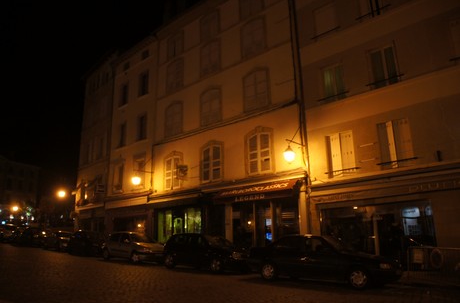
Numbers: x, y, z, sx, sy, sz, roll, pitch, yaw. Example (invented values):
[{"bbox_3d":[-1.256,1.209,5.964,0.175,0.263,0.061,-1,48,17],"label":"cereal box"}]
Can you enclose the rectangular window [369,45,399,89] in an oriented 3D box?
[{"bbox_3d":[5.950,-3.249,13.373,0.980,1.600,0.150,-14,-20,39],"label":"rectangular window"}]

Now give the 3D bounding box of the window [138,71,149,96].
[{"bbox_3d":[-6.127,-4.858,24.612,1.139,1.641,0.200,-13,-18,39],"label":"window"}]

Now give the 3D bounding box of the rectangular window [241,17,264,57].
[{"bbox_3d":[1.246,-6.263,18.896,1.591,1.904,0.200,-14,-19,39],"label":"rectangular window"}]

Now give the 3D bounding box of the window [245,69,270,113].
[{"bbox_3d":[1.376,-3.216,18.033,1.564,2.067,0.200,-14,-19,39],"label":"window"}]

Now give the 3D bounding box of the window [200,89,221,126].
[{"bbox_3d":[-1.076,-2.527,19.562,1.597,2.109,0.150,-13,-18,39],"label":"window"}]

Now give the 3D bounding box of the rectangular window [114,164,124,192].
[{"bbox_3d":[-7.869,1.828,24.410,1.040,2.030,0.150,-14,-20,39],"label":"rectangular window"}]

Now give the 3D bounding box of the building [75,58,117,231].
[{"bbox_3d":[-7.832,0.629,31.306,4.540,15.093,10.000,-13,-18,39],"label":"building"}]

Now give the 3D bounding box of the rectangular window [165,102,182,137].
[{"bbox_3d":[-3.627,-2.055,22.173,1.727,2.162,0.200,-14,-19,39],"label":"rectangular window"}]

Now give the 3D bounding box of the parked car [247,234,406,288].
[{"bbox_3d":[2.689,3.237,10.499,4.380,1.400,1.700,-13,-18,39],"label":"parked car"}]

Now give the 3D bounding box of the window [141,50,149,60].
[{"bbox_3d":[-6.184,-7.057,25.202,0.790,0.560,0.150,-14,-20,39],"label":"window"}]

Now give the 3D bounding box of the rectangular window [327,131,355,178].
[{"bbox_3d":[4.616,0.135,14.345,1.156,1.768,0.200,-14,-19,39],"label":"rectangular window"}]

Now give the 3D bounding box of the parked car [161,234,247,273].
[{"bbox_3d":[-0.883,3.939,13.719,4.000,1.430,1.680,-12,-18,40],"label":"parked car"}]

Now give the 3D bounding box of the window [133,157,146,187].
[{"bbox_3d":[-5.991,1.381,22.846,1.300,2.080,0.150,-14,-20,39],"label":"window"}]

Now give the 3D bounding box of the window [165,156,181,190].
[{"bbox_3d":[-3.442,1.259,20.592,1.350,1.980,0.150,-14,-20,39],"label":"window"}]

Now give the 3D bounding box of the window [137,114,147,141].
[{"bbox_3d":[-6.067,-1.665,23.822,1.106,1.823,0.200,-13,-18,39],"label":"window"}]

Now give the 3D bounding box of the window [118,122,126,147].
[{"bbox_3d":[-7.869,-1.239,25.202,0.860,1.880,0.150,-14,-20,39],"label":"window"}]

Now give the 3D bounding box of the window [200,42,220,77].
[{"bbox_3d":[-1.168,-5.422,20.287,1.520,1.910,0.150,-14,-20,39],"label":"window"}]

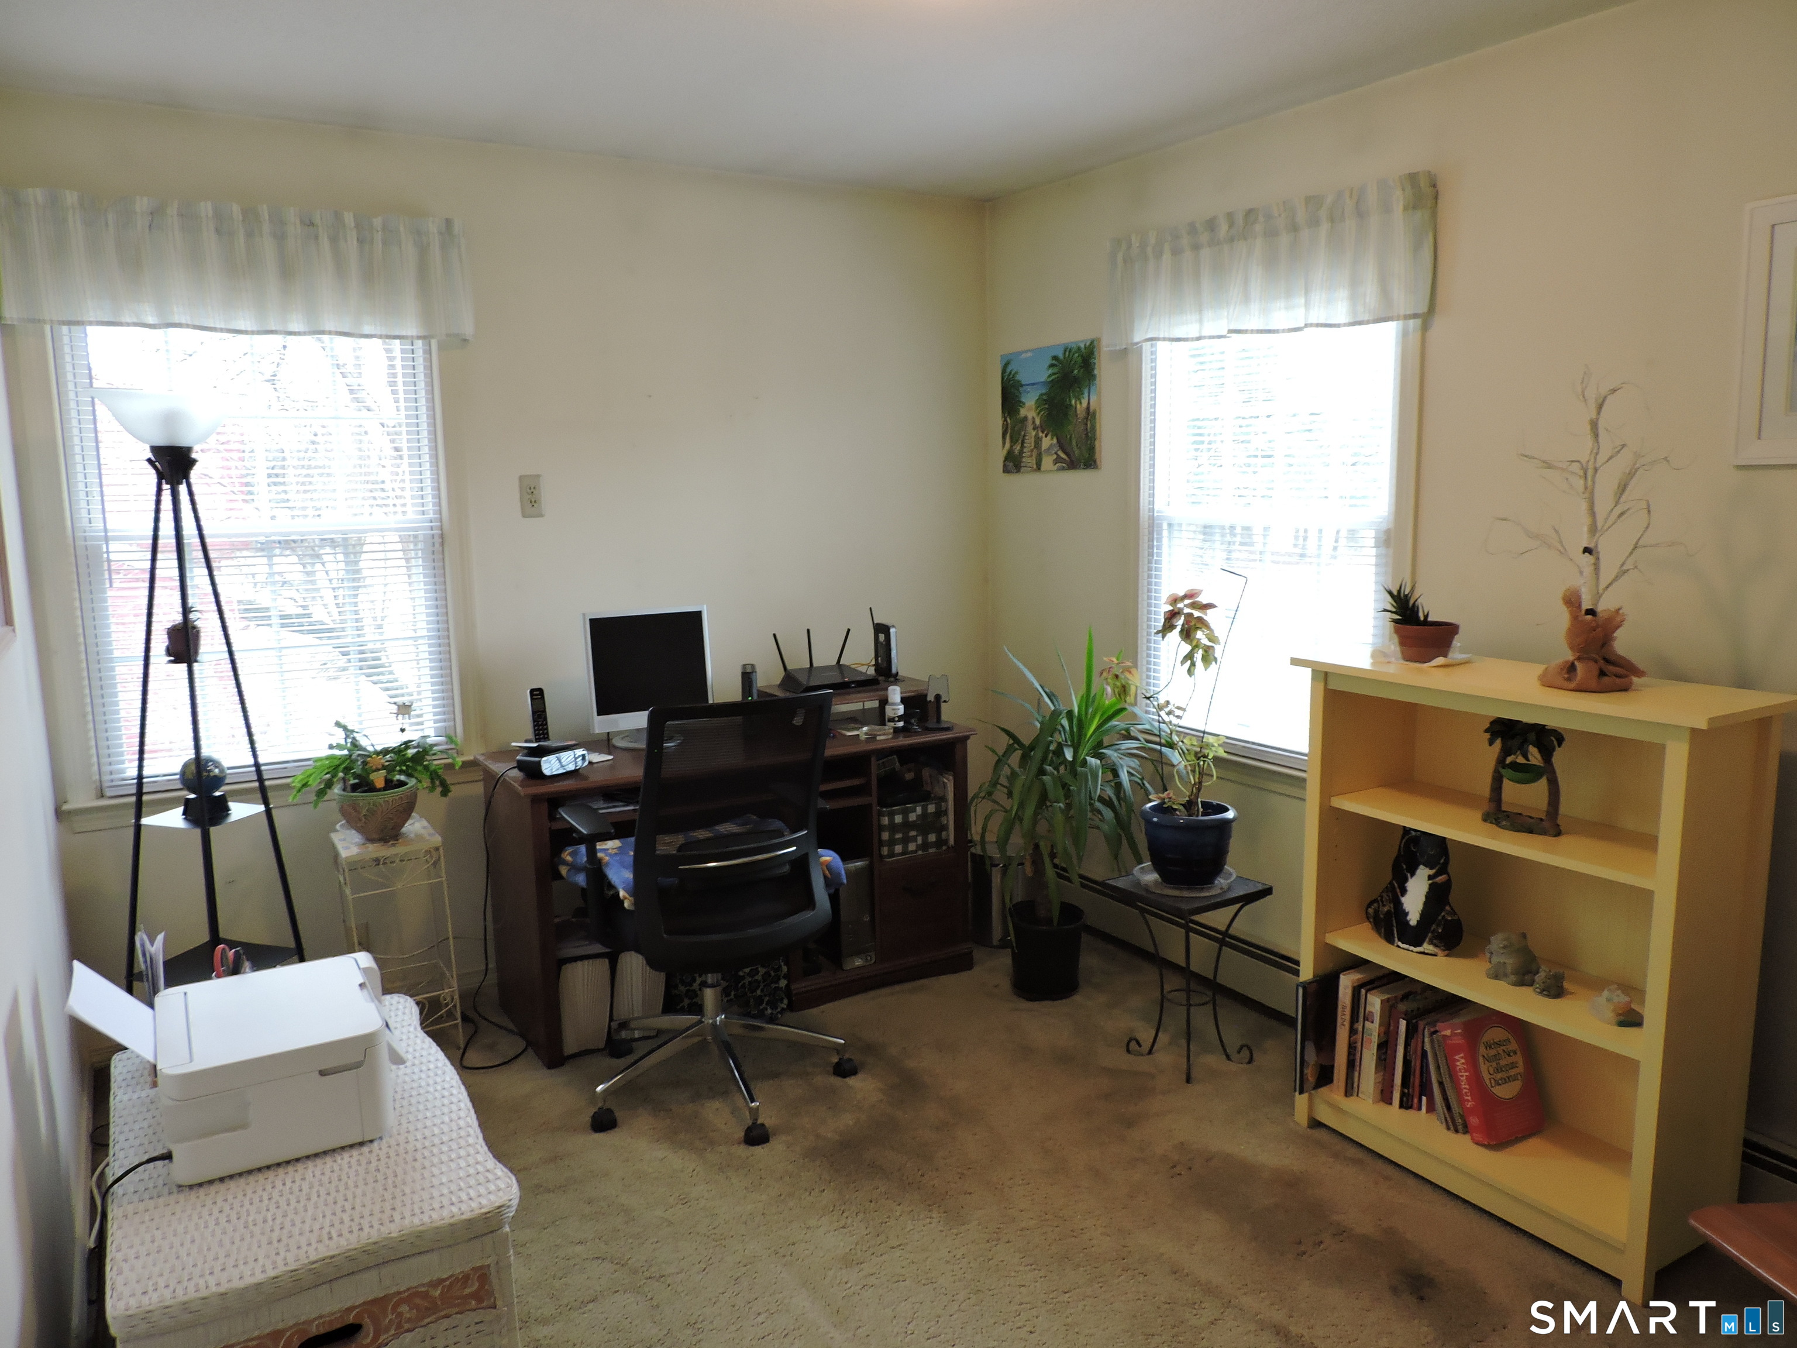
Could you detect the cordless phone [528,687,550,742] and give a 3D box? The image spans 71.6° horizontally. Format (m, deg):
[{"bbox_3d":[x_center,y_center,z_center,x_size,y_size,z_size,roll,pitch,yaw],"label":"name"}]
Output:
[{"bbox_3d":[-1.012,0.118,3.527,0.047,0.165,0.030,-6,-9,-31],"label":"cordless phone"}]

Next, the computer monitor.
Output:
[{"bbox_3d":[-0.723,0.004,3.622,0.365,0.380,0.200,-6,11,-31],"label":"computer monitor"}]

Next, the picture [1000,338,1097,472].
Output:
[{"bbox_3d":[0.497,-0.875,4.137,0.020,0.405,0.505,-6,11,-31],"label":"picture"}]

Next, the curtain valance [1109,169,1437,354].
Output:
[{"bbox_3d":[0.921,-1.041,3.257,0.090,0.315,1.020,-7,11,-31],"label":"curtain valance"}]

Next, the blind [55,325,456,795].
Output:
[{"bbox_3d":[-1.633,-0.363,3.257,0.860,1.270,0.060,-7,11,-31],"label":"blind"}]

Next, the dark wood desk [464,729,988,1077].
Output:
[{"bbox_3d":[-0.475,0.564,3.675,1.320,0.750,0.520,-6,10,-29],"label":"dark wood desk"}]

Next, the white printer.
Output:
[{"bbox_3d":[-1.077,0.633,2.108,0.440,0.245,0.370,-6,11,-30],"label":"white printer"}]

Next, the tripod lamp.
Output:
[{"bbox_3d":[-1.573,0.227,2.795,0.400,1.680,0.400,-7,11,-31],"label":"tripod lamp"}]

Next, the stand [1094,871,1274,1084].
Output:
[{"bbox_3d":[0.723,0.749,3.113,0.300,0.460,0.300,-7,11,-31],"label":"stand"}]

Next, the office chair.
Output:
[{"bbox_3d":[-0.458,0.517,2.999,0.650,1.000,0.660,-5,10,-24],"label":"office chair"}]

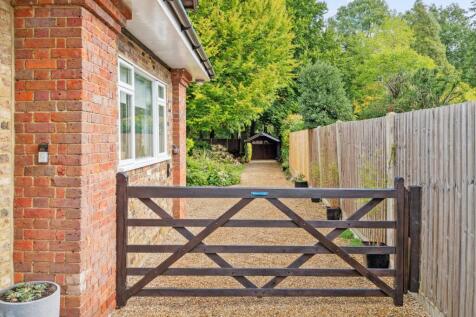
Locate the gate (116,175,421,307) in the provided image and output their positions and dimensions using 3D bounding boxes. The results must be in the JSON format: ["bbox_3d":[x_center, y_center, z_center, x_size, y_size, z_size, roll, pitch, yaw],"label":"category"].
[{"bbox_3d":[0.325,0.785,3.570,2.880,1.230,0.130,0,1,-3],"label":"gate"}]

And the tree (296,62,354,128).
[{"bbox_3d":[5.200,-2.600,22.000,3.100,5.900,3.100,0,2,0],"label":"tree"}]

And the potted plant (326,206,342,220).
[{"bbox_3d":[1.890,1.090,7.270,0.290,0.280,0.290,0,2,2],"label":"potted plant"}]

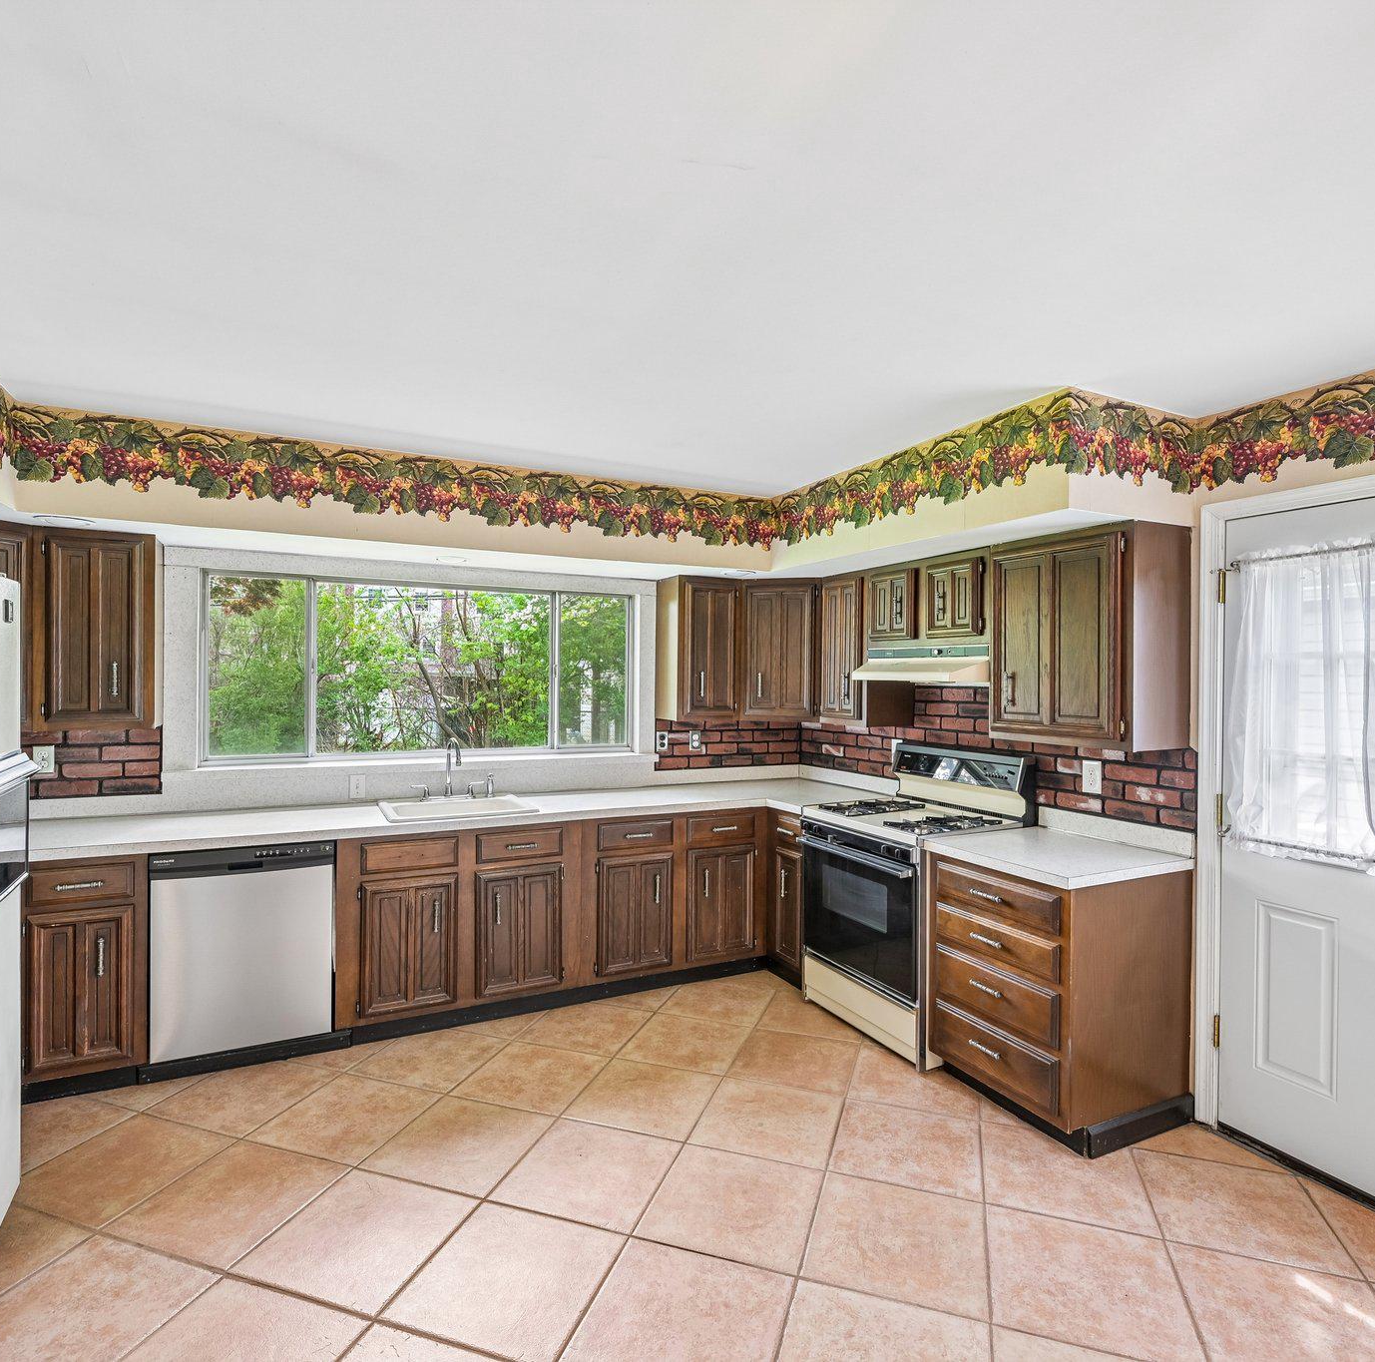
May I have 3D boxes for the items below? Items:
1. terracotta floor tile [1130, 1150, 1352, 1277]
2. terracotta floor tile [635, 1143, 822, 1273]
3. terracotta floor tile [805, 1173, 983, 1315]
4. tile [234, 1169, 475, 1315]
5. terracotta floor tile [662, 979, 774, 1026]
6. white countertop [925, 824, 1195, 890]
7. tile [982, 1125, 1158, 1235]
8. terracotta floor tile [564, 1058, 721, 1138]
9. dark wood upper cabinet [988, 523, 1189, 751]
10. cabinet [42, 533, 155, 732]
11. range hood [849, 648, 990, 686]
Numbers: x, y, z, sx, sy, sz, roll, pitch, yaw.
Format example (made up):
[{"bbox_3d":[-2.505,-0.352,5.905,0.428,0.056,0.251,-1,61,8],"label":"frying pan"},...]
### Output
[{"bbox_3d":[1.583,1.521,2.293,0.452,0.010,0.452,0,0,19],"label":"terracotta floor tile"},{"bbox_3d":[0.141,1.525,2.315,0.457,0.010,0.457,0,0,19],"label":"terracotta floor tile"},{"bbox_3d":[0.570,1.516,2.152,0.452,0.010,0.452,0,0,19],"label":"terracotta floor tile"},{"bbox_3d":[-0.885,1.520,2.174,0.457,0.010,0.457,0,0,19],"label":"tile"},{"bbox_3d":[0.142,1.527,3.782,0.455,0.010,0.455,1,0,19],"label":"terracotta floor tile"},{"bbox_3d":[1.325,0.630,2.876,0.650,0.040,0.630,0,0,-26],"label":"white countertop"},{"bbox_3d":[1.163,1.538,2.465,0.455,0.010,0.455,1,0,19],"label":"tile"},{"bbox_3d":[-0.149,1.510,2.878,0.452,0.010,0.452,0,0,19],"label":"terracotta floor tile"},{"bbox_3d":[1.467,-0.146,2.945,0.350,0.764,0.600,0,0,-26],"label":"dark wood upper cabinet"},{"bbox_3d":[-2.337,-0.191,3.189,0.385,0.765,0.325,0,0,-26],"label":"cabinet"},{"bbox_3d":[1.131,-0.068,3.603,0.465,0.162,0.755,1,0,-27],"label":"range hood"}]

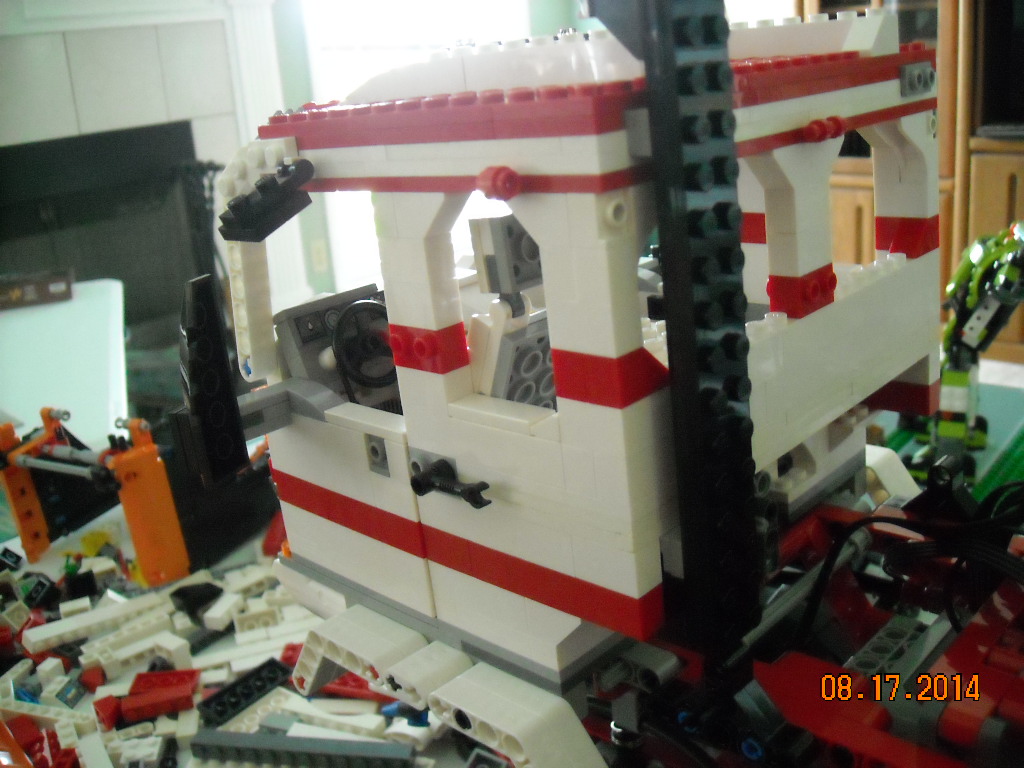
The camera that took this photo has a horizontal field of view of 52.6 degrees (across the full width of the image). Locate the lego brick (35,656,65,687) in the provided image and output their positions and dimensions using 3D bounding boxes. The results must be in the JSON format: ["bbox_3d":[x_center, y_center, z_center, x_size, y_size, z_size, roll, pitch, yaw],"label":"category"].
[{"bbox_3d":[-0.249,0.155,0.557,0.009,0.010,0.011,1,15,20],"label":"lego brick"}]

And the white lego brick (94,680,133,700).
[{"bbox_3d":[-0.204,0.159,0.535,0.022,0.007,0.014,-10,15,-21],"label":"white lego brick"}]

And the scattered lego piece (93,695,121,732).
[{"bbox_3d":[-0.195,0.158,0.499,0.010,0.012,0.013,-11,16,-25],"label":"scattered lego piece"}]

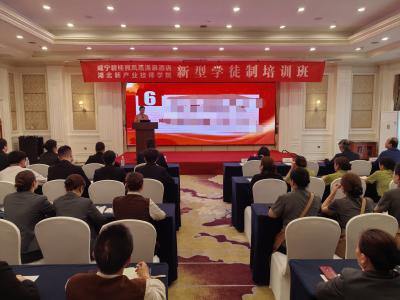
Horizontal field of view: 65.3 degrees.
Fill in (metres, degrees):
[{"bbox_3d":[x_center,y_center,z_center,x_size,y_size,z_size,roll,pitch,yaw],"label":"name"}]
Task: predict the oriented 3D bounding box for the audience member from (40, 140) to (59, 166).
[{"bbox_3d":[-2.736,0.469,5.864,0.520,1.300,0.780,1,6,8],"label":"audience member"}]

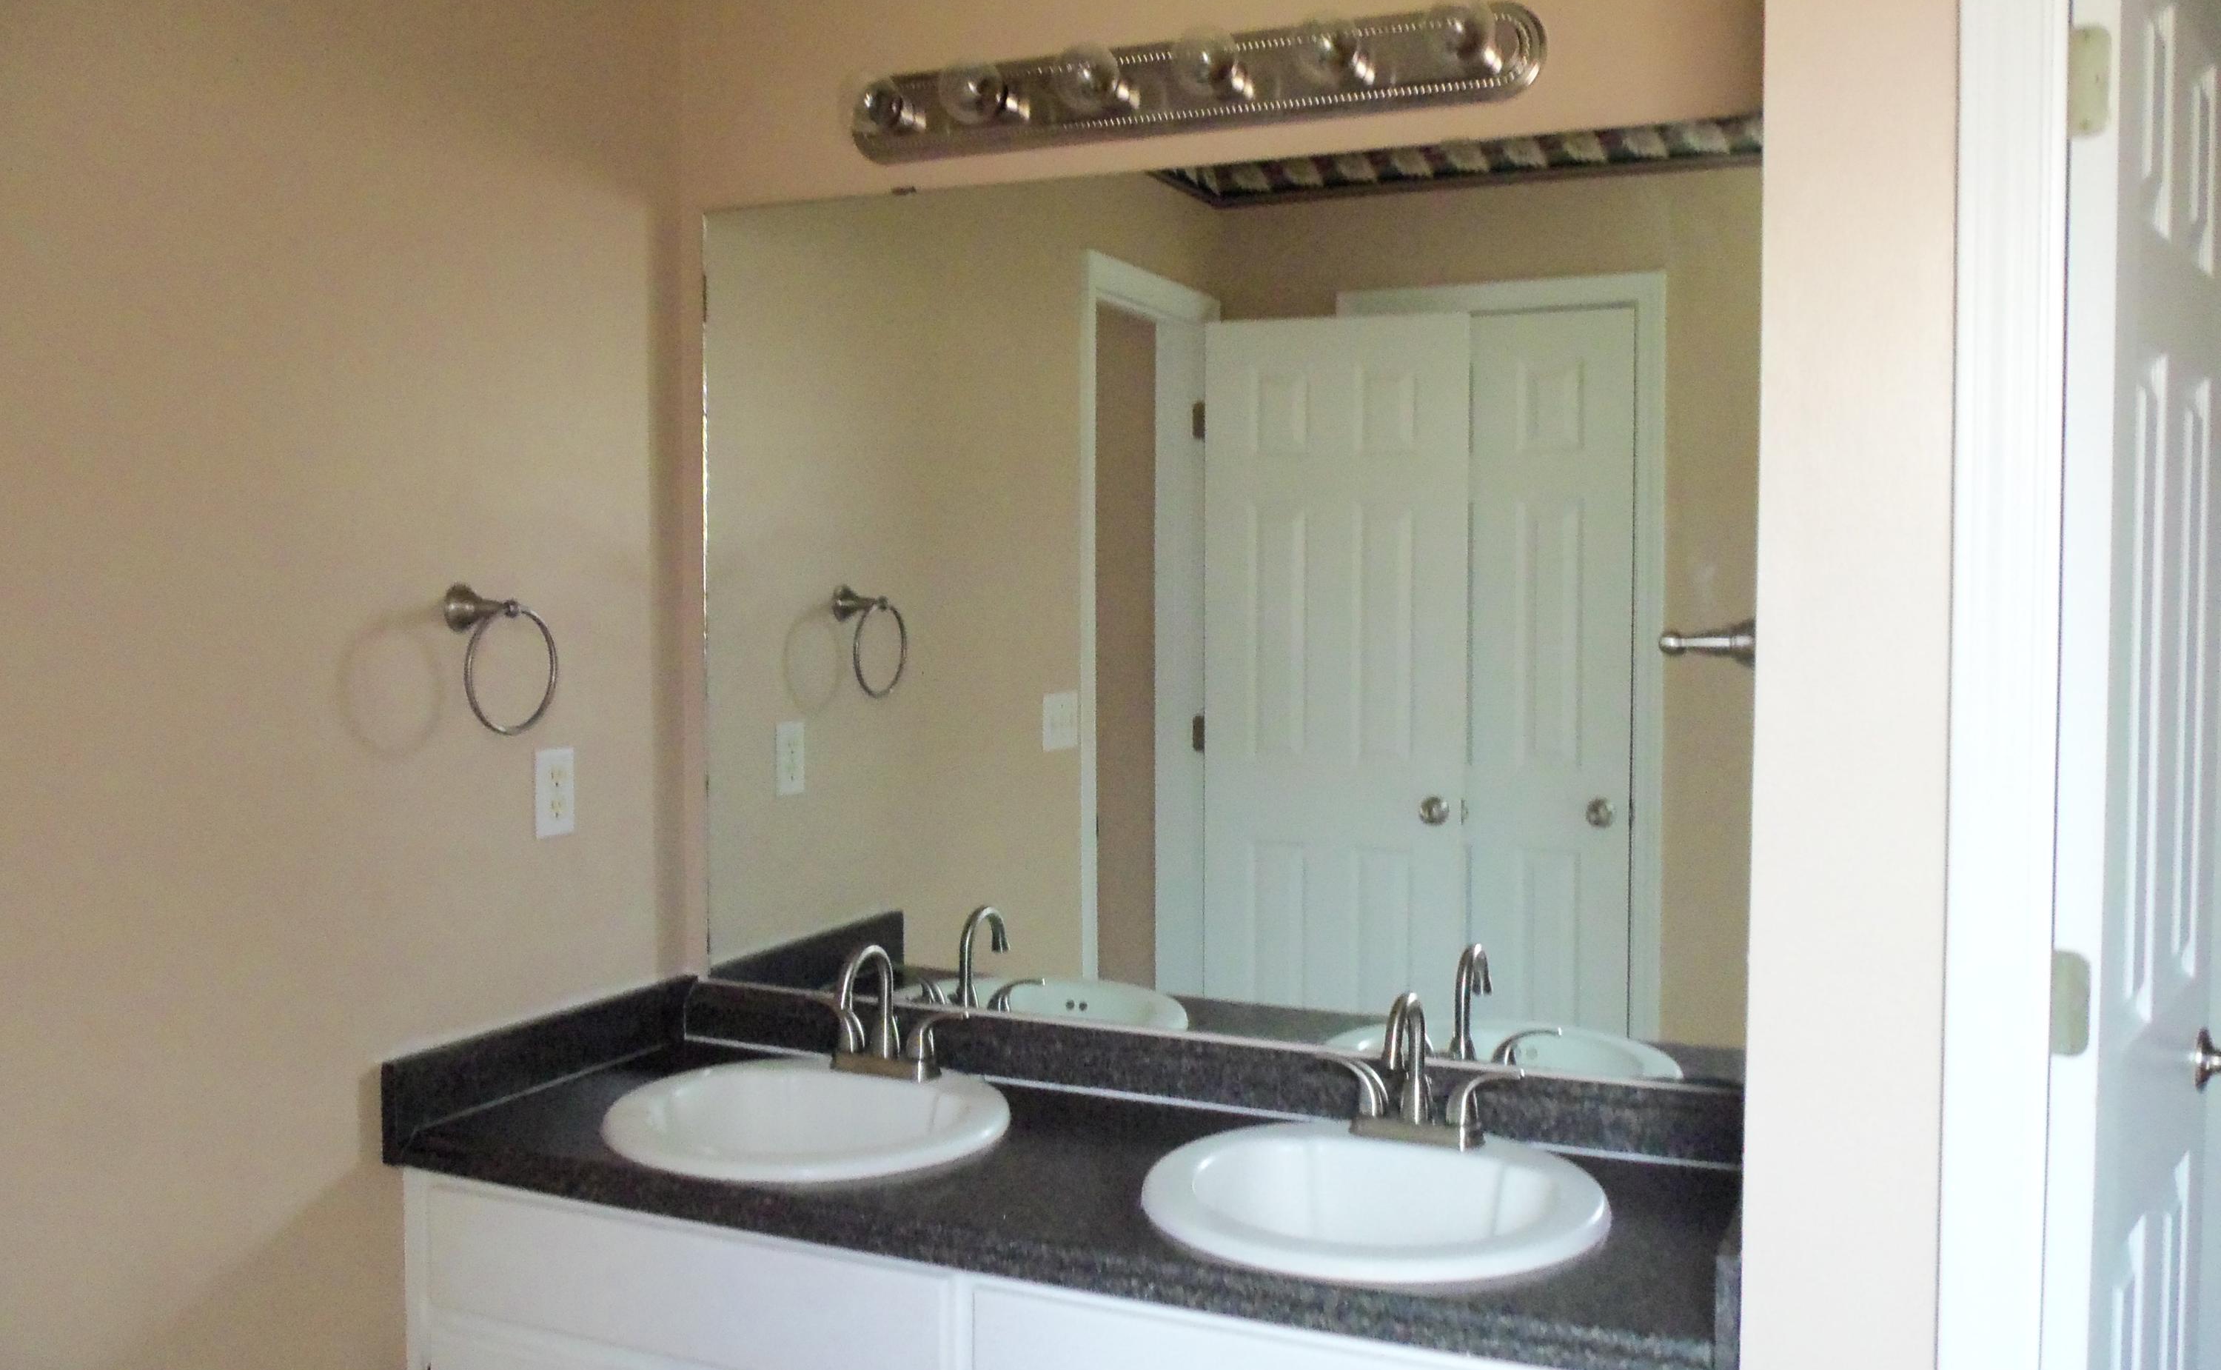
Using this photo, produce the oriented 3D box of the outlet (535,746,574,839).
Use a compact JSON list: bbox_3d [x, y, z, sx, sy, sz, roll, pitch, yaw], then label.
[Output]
[{"bbox_3d":[-0.722,0.140,2.423,0.008,0.115,0.071,1,3,24],"label":"outlet"}]

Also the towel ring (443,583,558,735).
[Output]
[{"bbox_3d":[-0.749,-0.032,2.264,0.084,0.183,0.158,1,3,24],"label":"towel ring"}]

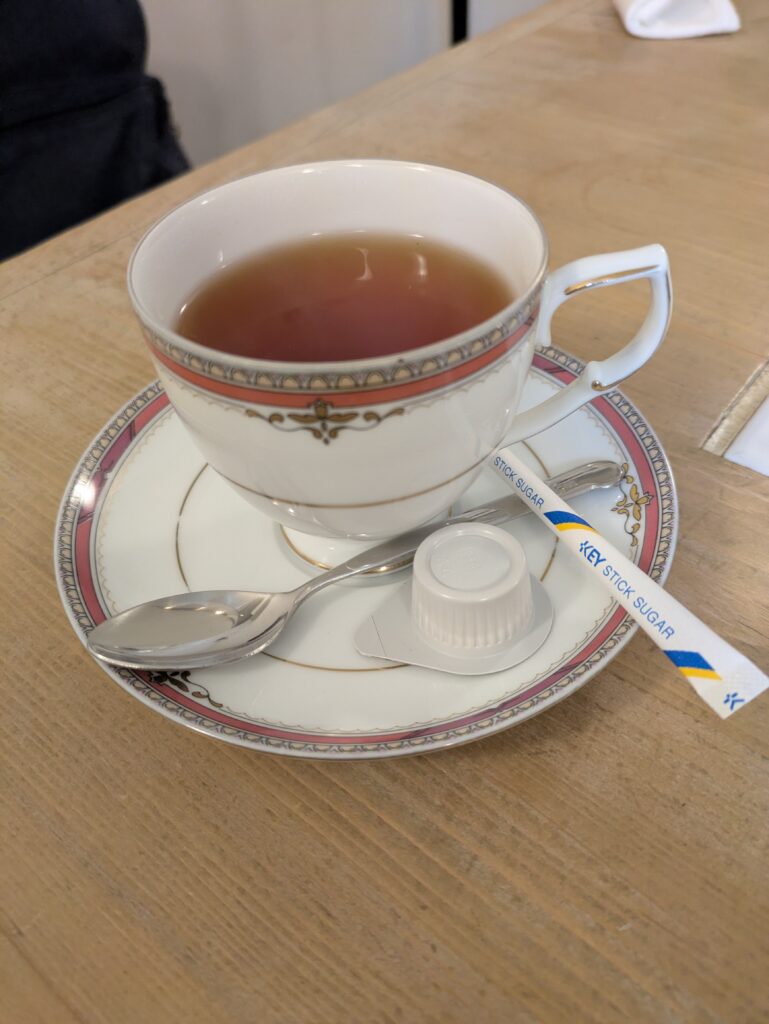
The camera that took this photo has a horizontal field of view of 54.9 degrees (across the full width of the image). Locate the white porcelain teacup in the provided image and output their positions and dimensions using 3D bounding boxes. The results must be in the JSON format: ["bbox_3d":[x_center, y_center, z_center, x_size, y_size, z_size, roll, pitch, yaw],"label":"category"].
[{"bbox_3d":[0.006,-0.026,0.170,0.107,0.076,0.080,0,47,4],"label":"white porcelain teacup"}]

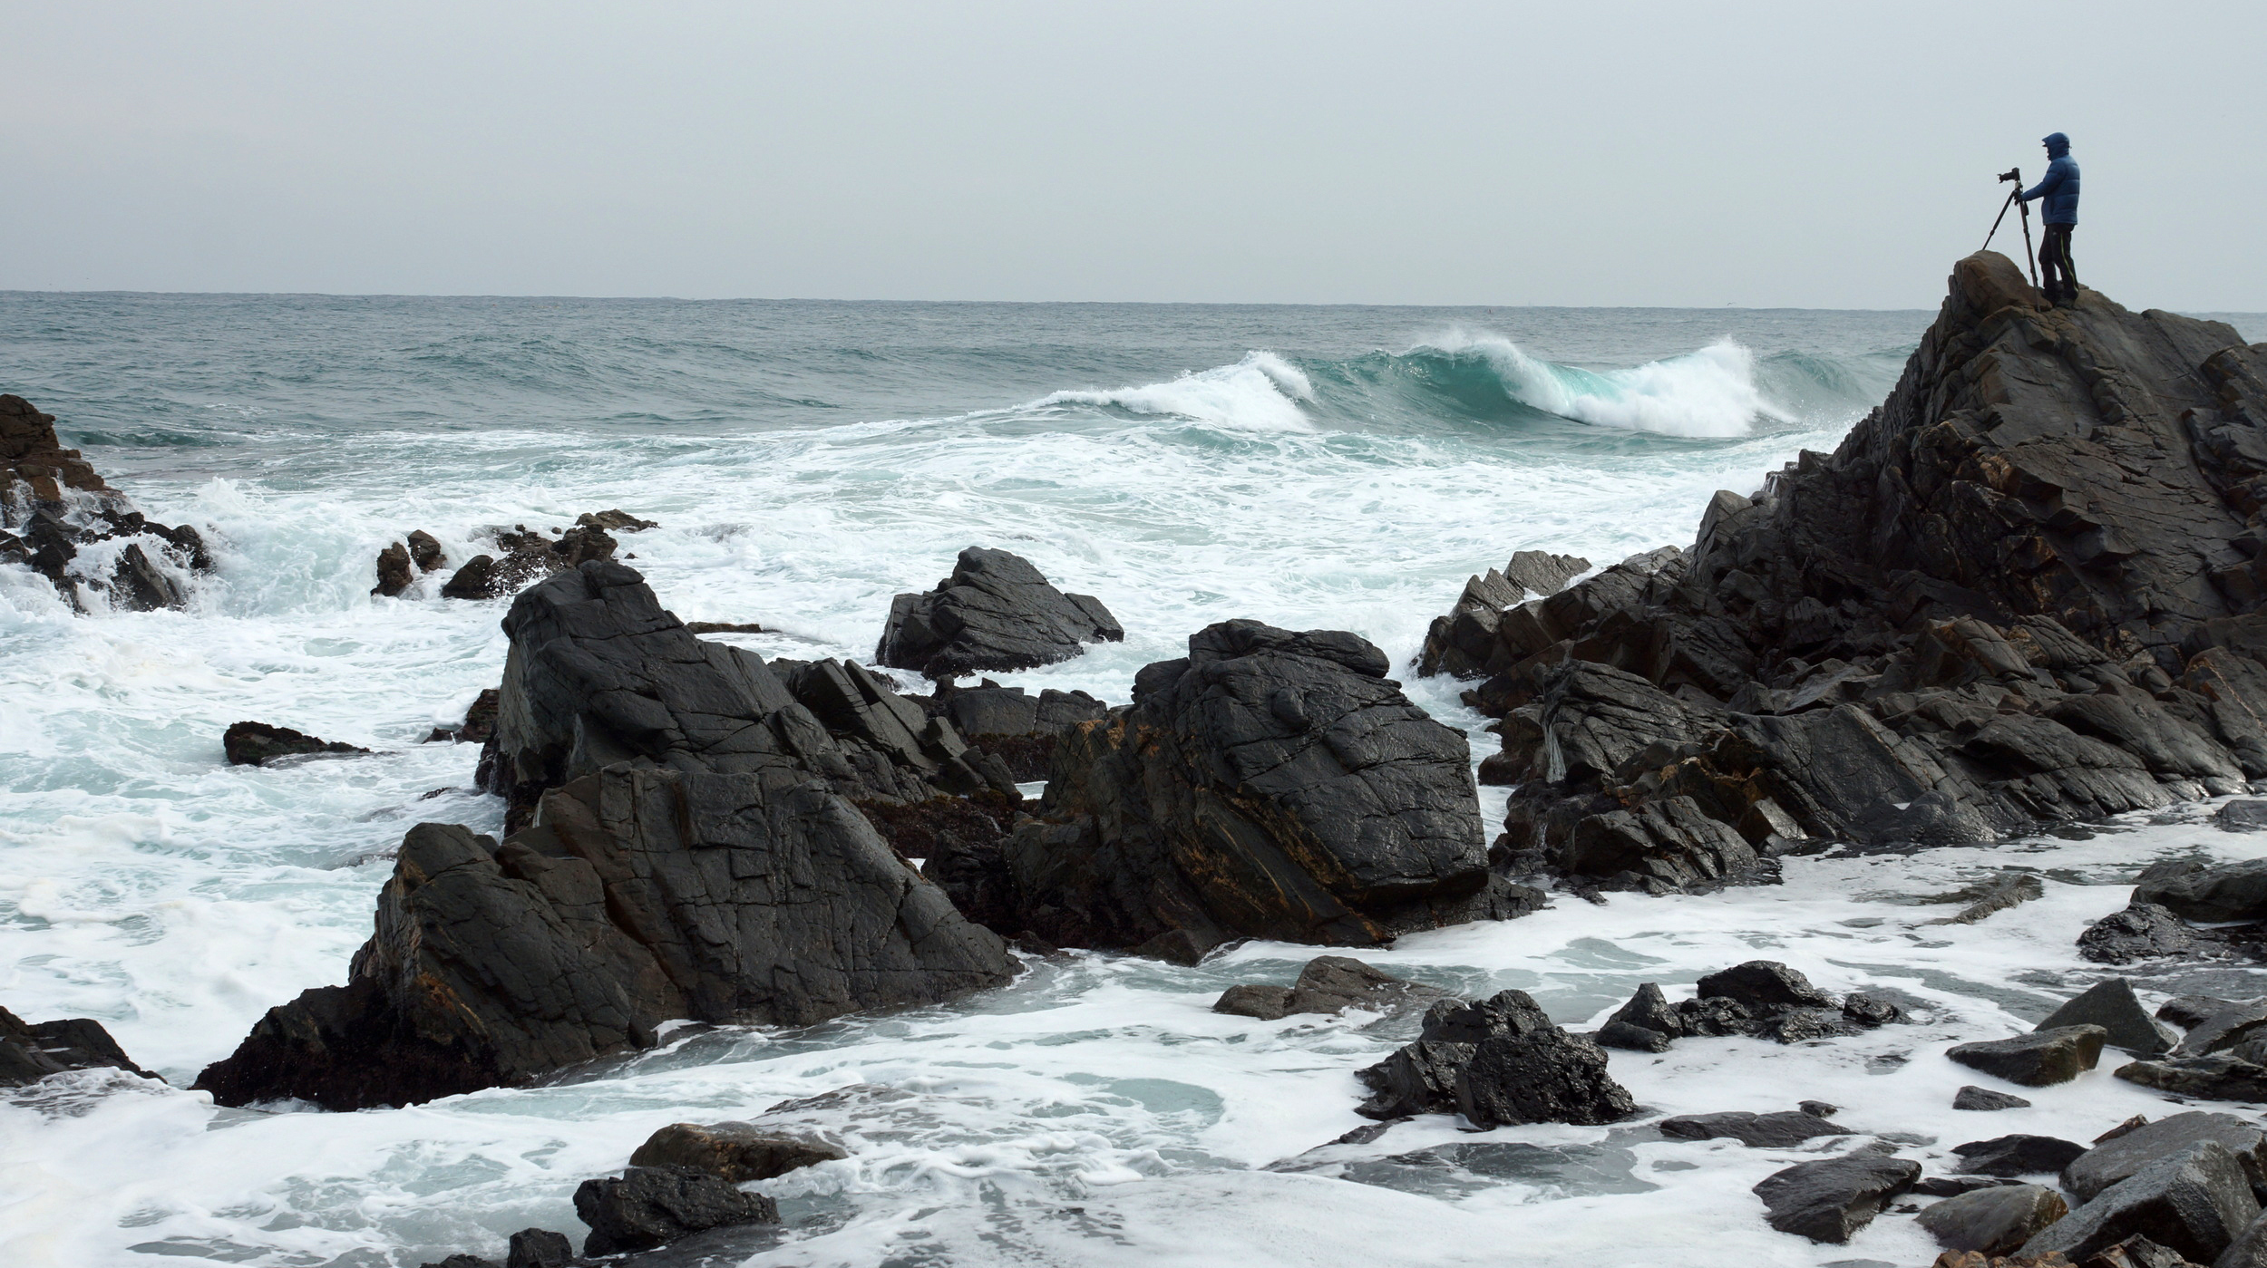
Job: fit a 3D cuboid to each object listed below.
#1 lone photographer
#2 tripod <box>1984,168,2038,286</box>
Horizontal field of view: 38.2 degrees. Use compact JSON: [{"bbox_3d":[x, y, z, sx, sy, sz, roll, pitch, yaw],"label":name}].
[{"bbox_3d":[9.182,-4.143,32.800,0.580,1.750,0.540,4,7,27],"label":"lone photographer"},{"bbox_3d":[8.797,-3.953,32.800,0.580,1.420,0.620,3,6,20],"label":"tripod"}]

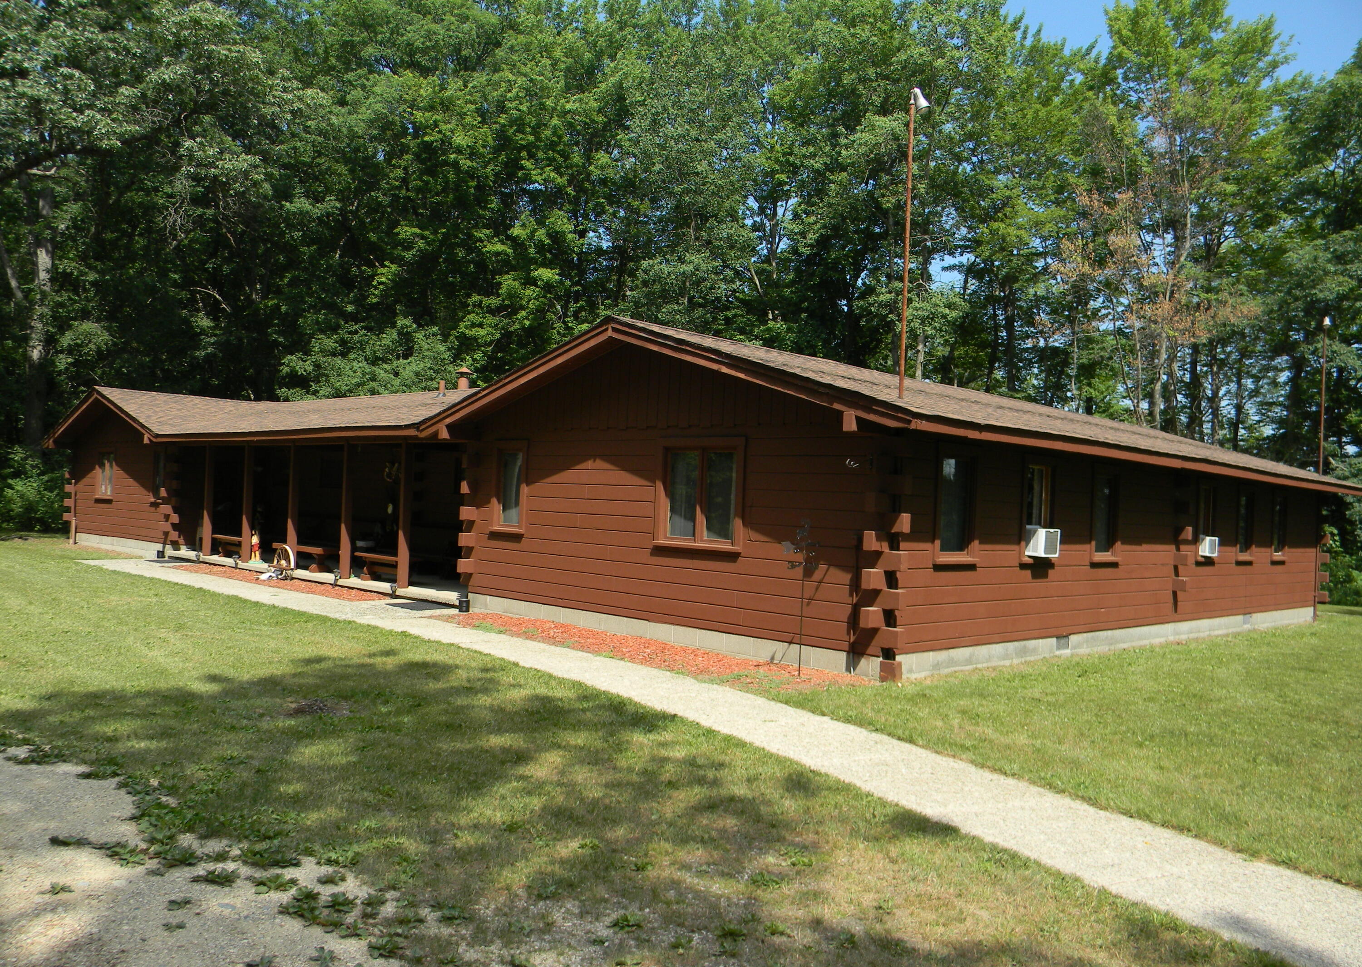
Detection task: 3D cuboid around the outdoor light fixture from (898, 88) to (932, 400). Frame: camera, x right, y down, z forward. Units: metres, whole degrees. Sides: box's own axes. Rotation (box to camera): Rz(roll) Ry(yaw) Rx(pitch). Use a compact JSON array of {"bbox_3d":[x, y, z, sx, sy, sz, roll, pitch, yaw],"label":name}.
[{"bbox_3d":[2.291,-2.342,10.734,0.210,3.050,0.140,2,-1,22],"label":"outdoor light fixture"}]

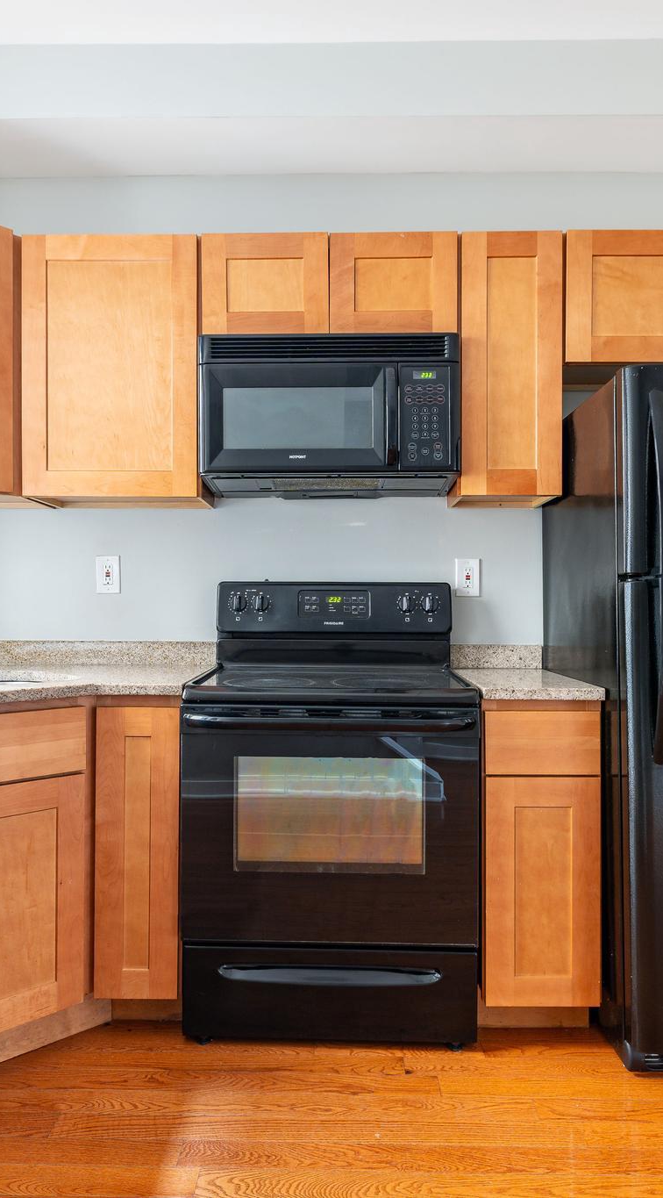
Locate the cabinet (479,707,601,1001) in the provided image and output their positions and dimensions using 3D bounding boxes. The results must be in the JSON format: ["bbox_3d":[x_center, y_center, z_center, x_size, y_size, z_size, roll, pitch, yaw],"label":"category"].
[{"bbox_3d":[0.545,0.660,2.330,0.303,0.800,0.610,0,0,2],"label":"cabinet"}]

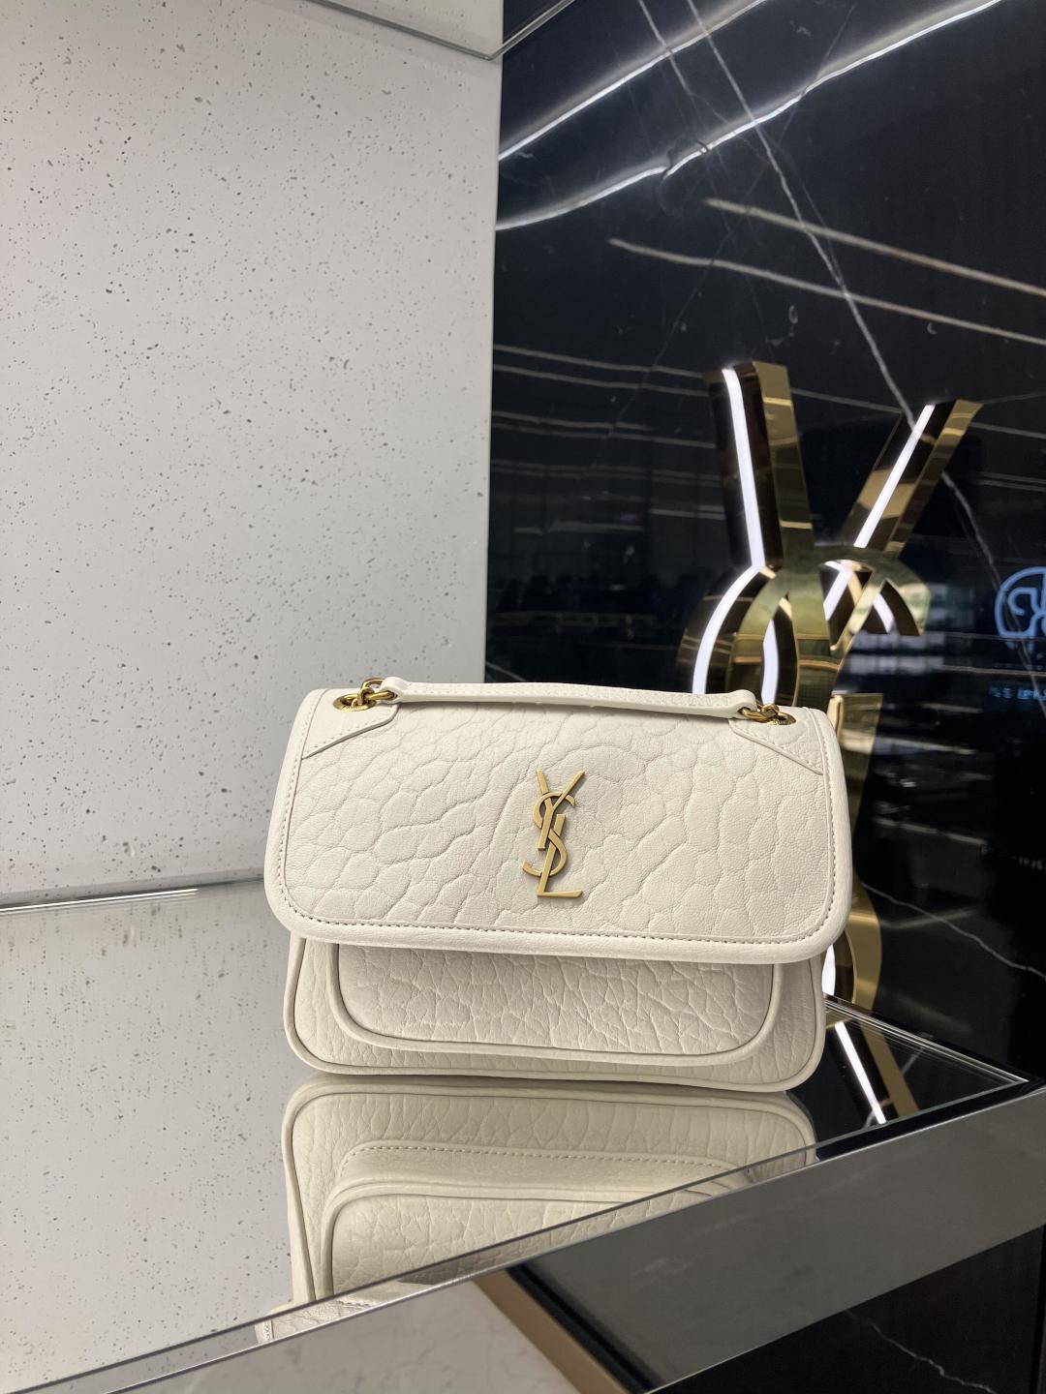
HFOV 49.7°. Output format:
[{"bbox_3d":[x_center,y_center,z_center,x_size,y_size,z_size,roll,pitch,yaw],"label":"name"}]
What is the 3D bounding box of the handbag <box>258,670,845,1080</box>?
[{"bbox_3d":[0.017,0.097,0.597,0.278,0.200,0.120,2,4,3],"label":"handbag"}]

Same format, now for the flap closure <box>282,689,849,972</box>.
[{"bbox_3d":[0.018,0.061,0.585,0.277,0.120,0.100,2,4,3],"label":"flap closure"}]

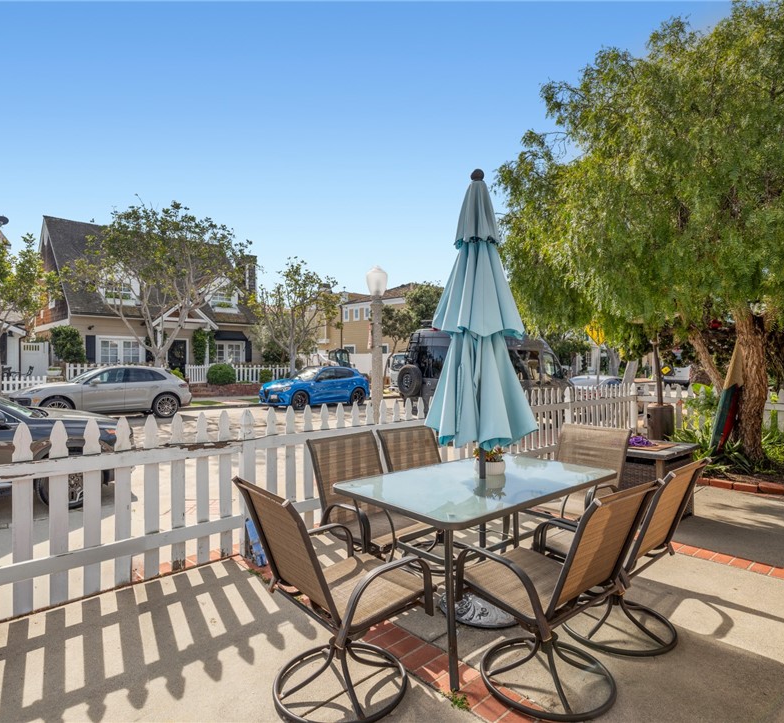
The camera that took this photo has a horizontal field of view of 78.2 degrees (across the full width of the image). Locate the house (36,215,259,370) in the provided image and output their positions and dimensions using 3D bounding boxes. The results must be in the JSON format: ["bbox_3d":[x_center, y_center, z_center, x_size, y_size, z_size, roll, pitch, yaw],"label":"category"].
[{"bbox_3d":[-14.740,-2.946,28.429,9.300,9.000,11.000,2,-2,-43],"label":"house"}]

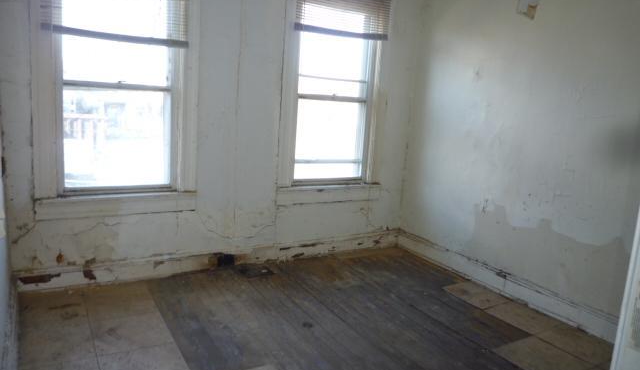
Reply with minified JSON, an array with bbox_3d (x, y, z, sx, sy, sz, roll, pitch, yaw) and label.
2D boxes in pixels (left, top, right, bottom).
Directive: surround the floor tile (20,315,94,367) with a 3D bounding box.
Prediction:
[{"bbox_3d":[-1.409,0.854,2.486,0.333,0.010,0.408,-2,12,-31],"label":"floor tile"}]

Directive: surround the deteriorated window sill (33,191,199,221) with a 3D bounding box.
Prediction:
[{"bbox_3d":[-1.430,0.143,3.324,1.057,0.141,0.100,-2,12,-31],"label":"deteriorated window sill"}]

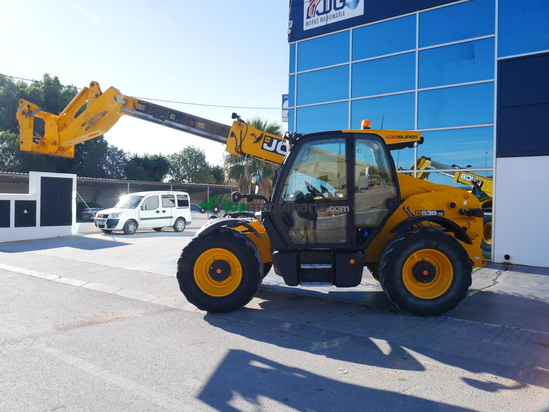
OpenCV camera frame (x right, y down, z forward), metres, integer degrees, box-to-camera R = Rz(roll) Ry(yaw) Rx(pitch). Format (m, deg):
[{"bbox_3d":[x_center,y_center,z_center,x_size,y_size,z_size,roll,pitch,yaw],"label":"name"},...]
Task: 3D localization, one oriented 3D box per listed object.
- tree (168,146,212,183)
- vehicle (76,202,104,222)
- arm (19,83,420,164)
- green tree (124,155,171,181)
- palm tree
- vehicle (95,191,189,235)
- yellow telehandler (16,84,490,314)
[{"bbox_3d":[-7.200,-2.100,38.000,4.000,5.900,4.000,1,1,5],"label":"tree"},{"bbox_3d":[-11.500,0.420,26.400,1.780,1.450,4.400,0,1,-45],"label":"vehicle"},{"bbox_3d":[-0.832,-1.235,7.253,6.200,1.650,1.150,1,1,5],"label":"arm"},{"bbox_3d":[-10.900,-1.800,38.000,4.000,5.200,4.000,1,1,5],"label":"green tree"},{"bbox_3d":[-1.300,-2.400,29.000,4.200,6.900,4.200,1,1,5],"label":"palm tree"},{"bbox_3d":[-5.670,0.260,19.440,1.720,1.820,4.250,2,1,37],"label":"vehicle"},{"bbox_3d":[-0.456,-0.307,7.064,7.050,3.480,2.300,1,1,5],"label":"yellow telehandler"}]

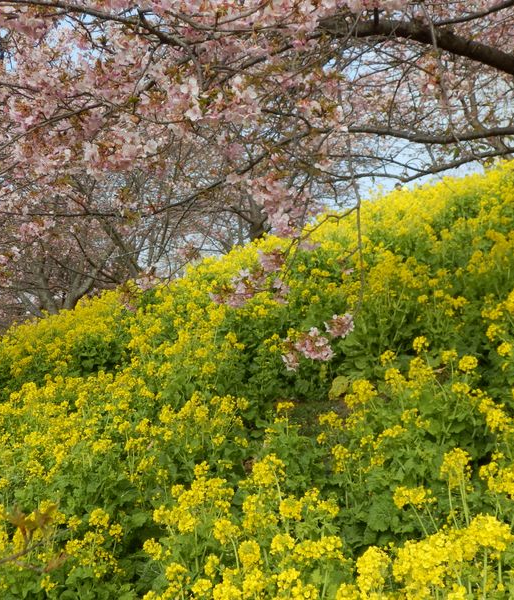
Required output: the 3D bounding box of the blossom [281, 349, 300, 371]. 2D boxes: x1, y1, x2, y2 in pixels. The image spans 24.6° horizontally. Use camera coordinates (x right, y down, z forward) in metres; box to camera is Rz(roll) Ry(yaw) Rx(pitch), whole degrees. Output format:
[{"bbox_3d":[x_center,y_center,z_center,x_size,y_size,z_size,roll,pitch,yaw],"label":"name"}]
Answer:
[{"bbox_3d":[0.082,0.146,2.900,0.043,0.052,0.043,0,-3,0],"label":"blossom"}]

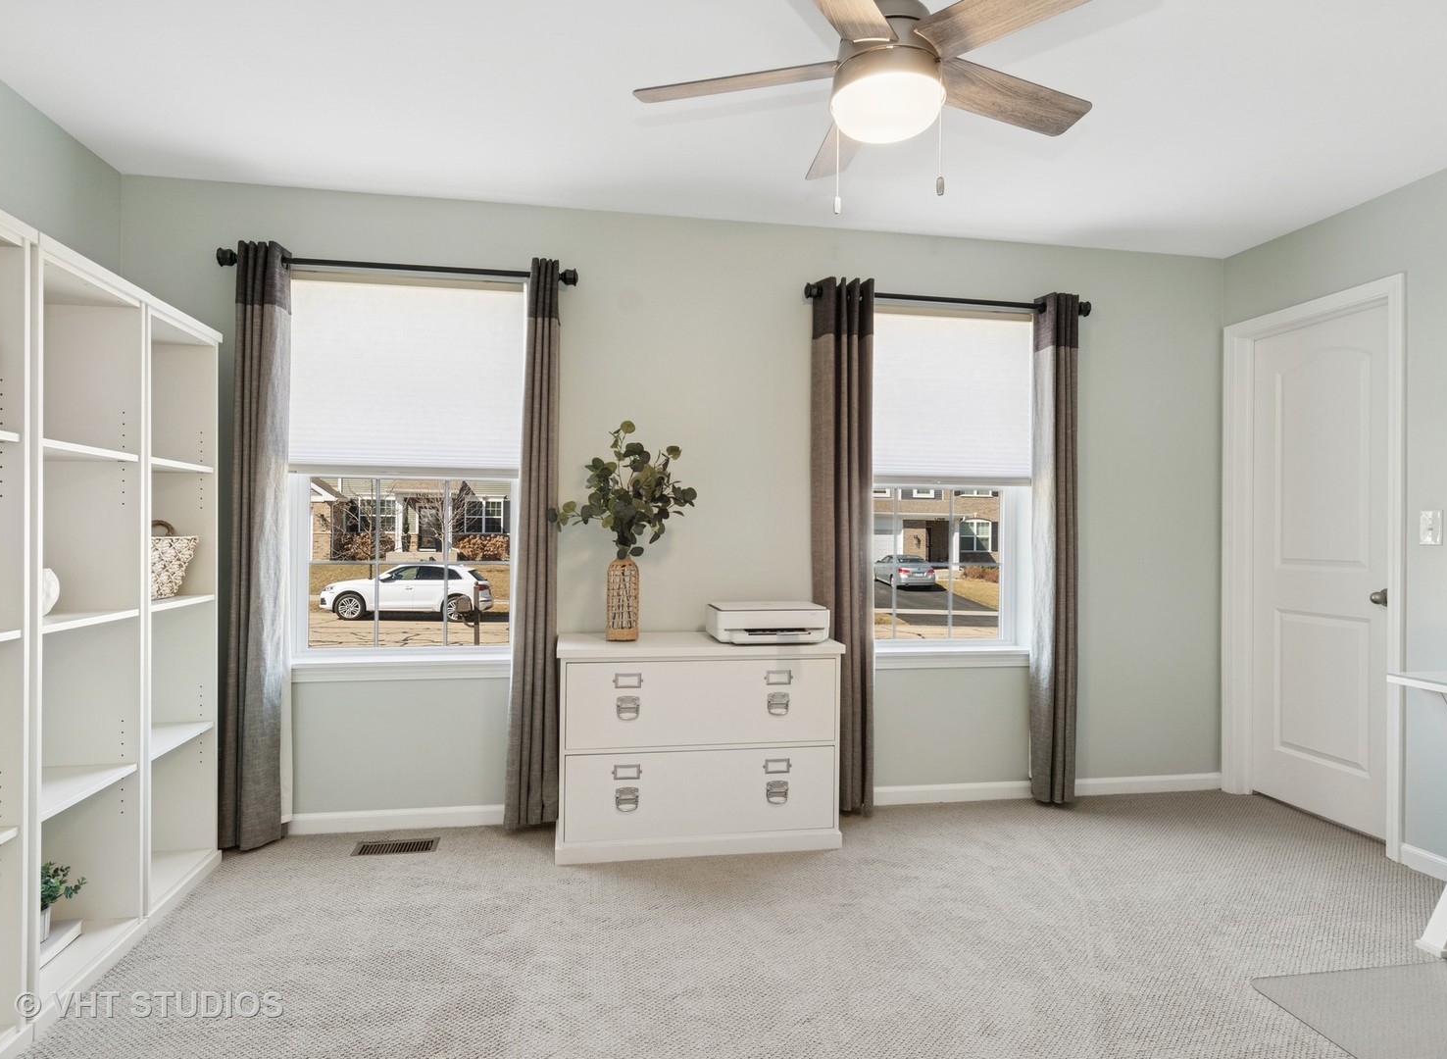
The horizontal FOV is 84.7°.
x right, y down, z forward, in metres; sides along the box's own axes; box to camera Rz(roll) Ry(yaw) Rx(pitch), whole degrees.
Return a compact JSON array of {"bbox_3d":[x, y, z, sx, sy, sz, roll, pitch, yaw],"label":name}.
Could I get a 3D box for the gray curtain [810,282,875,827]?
[{"bbox_3d":[0.481,0.070,3.234,0.270,2.145,0.140,0,0,-10],"label":"gray curtain"}]

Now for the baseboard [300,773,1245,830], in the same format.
[{"bbox_3d":[0.284,1.131,3.305,4.049,0.079,0.018,0,0,-10],"label":"baseboard"}]

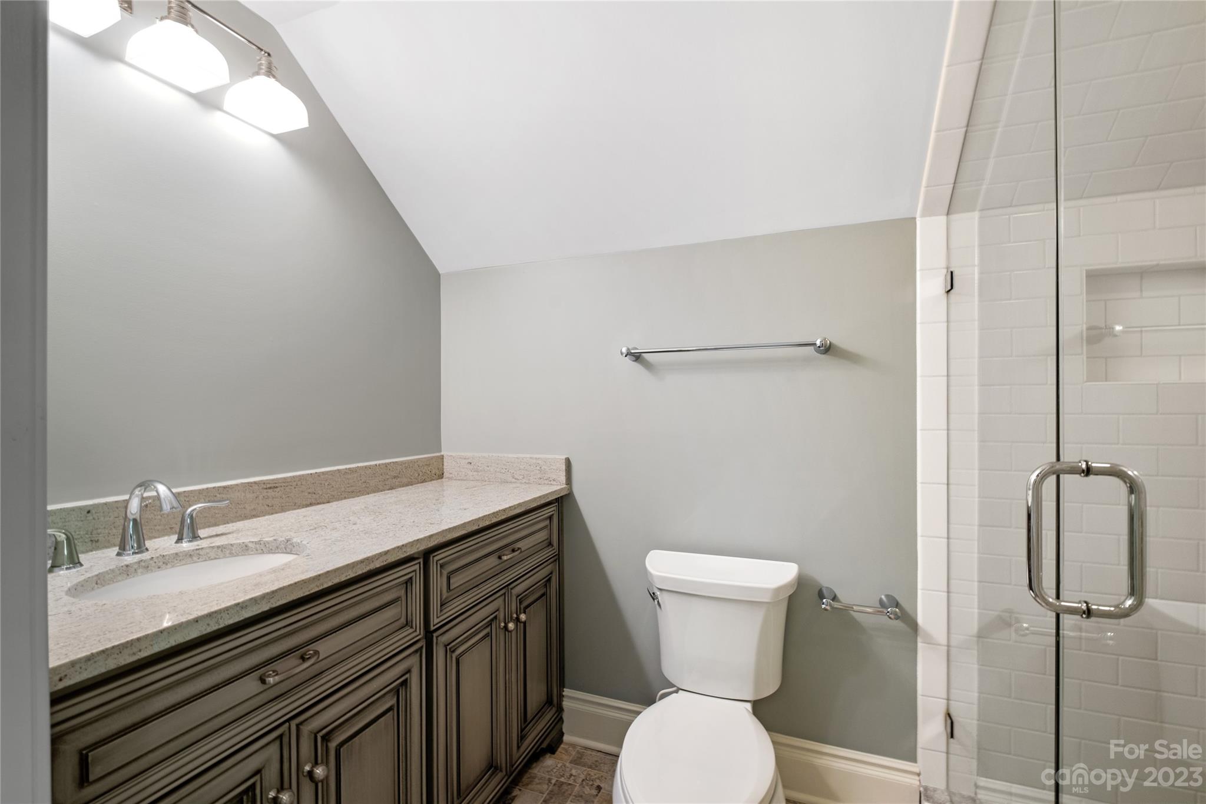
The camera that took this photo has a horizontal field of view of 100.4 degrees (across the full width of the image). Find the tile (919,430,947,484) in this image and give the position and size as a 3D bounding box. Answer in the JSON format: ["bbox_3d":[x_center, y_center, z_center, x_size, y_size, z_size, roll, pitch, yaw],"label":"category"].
[{"bbox_3d":[0.942,0.155,1.441,0.074,0.152,0.010,0,0,21],"label":"tile"}]

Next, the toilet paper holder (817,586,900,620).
[{"bbox_3d":[0.748,0.594,1.469,0.218,0.052,0.095,0,0,21],"label":"toilet paper holder"}]

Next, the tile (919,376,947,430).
[{"bbox_3d":[0.941,0.003,1.442,0.074,0.151,0.010,0,0,21],"label":"tile"}]

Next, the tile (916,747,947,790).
[{"bbox_3d":[0.944,1.046,1.435,0.074,0.107,0.010,0,0,21],"label":"tile"}]

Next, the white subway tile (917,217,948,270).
[{"bbox_3d":[0.940,-0.457,1.445,0.074,0.152,0.010,0,0,21],"label":"white subway tile"}]

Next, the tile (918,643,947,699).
[{"bbox_3d":[0.943,0.765,1.437,0.074,0.150,0.010,0,0,21],"label":"tile"}]

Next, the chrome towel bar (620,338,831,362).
[{"bbox_3d":[0.377,-0.168,1.617,0.662,0.052,0.095,0,0,21],"label":"chrome towel bar"}]

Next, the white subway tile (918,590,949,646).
[{"bbox_3d":[0.943,0.614,1.438,0.074,0.151,0.010,0,0,21],"label":"white subway tile"}]

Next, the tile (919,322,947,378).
[{"bbox_3d":[0.941,-0.150,1.443,0.074,0.152,0.010,0,0,21],"label":"tile"}]

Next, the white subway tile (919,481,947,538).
[{"bbox_3d":[0.942,0.309,1.440,0.074,0.151,0.010,0,0,21],"label":"white subway tile"}]

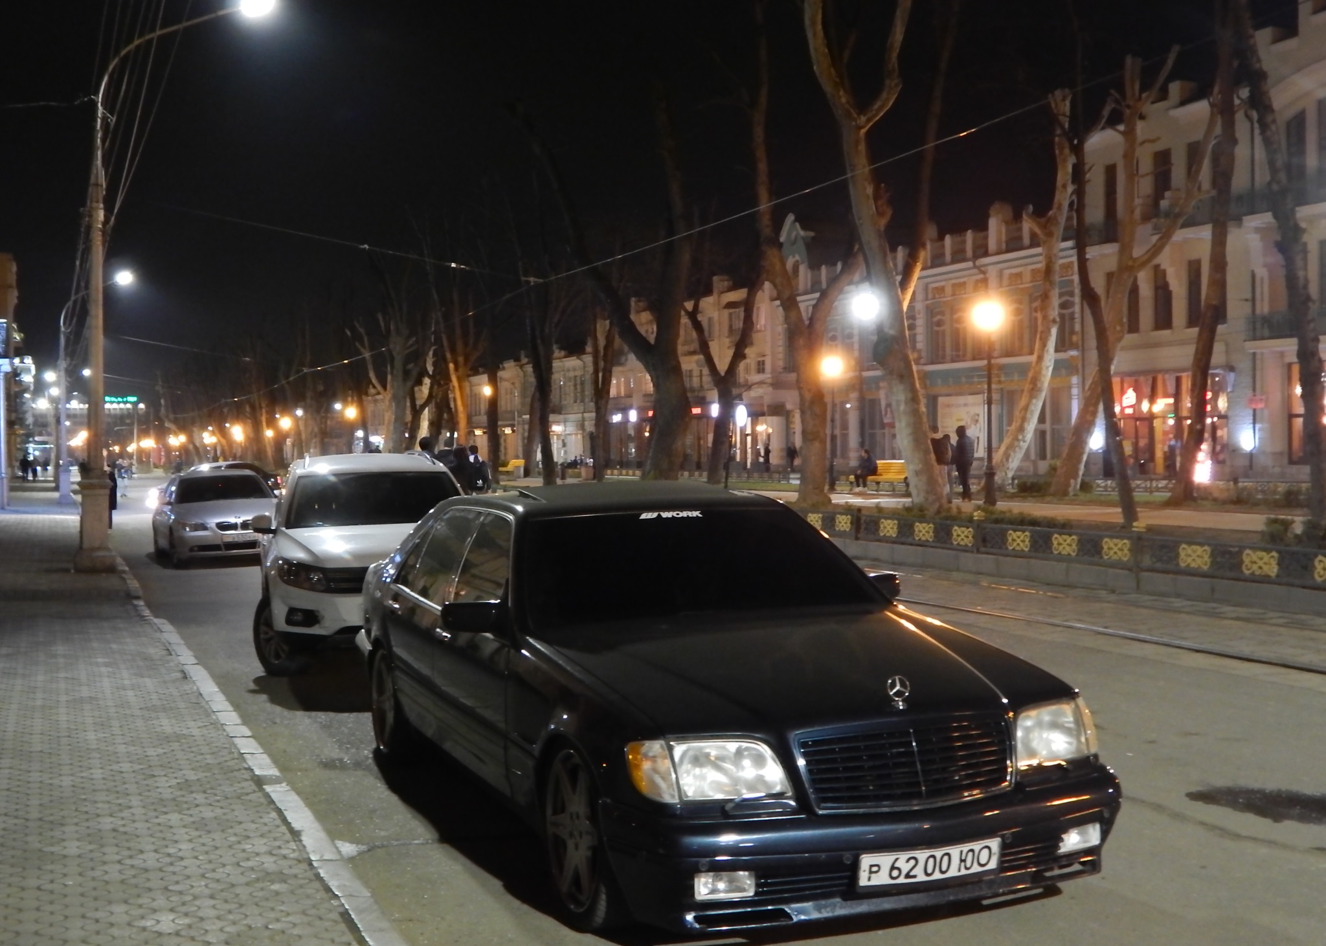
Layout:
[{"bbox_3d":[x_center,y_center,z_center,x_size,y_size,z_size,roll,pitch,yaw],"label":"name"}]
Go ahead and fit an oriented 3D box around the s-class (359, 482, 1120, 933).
[{"bbox_3d":[-0.151,0.806,6.773,1.890,1.470,5.160,-1,1,-22],"label":"s-class"}]

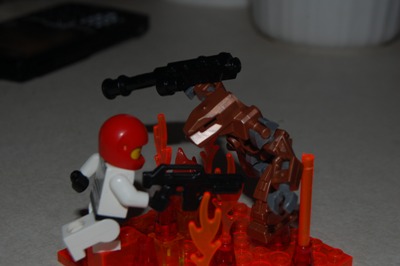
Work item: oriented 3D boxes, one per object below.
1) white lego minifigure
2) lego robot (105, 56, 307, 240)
[{"bbox_3d":[-0.025,0.016,0.214,0.026,0.041,0.022,-4,24,-10],"label":"white lego minifigure"},{"bbox_3d":[0.001,0.010,0.226,0.054,0.059,0.028,-11,26,-24],"label":"lego robot"}]

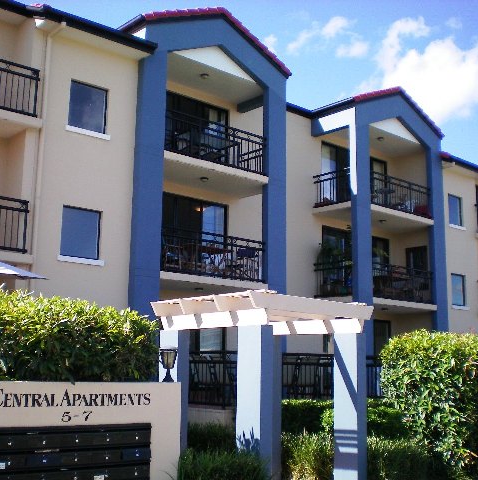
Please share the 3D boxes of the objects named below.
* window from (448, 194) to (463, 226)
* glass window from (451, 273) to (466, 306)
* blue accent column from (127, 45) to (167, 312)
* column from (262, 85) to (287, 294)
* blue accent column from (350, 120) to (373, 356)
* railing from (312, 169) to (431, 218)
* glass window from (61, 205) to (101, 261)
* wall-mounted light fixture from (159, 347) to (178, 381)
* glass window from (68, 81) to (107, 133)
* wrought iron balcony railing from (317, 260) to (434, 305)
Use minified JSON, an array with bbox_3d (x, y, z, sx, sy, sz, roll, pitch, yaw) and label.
[{"bbox_3d":[7.565,-1.014,24.538,0.862,1.058,0.098,9,-13,-41],"label":"window"},{"bbox_3d":[7.531,1.718,24.067,0.862,1.058,0.098,9,-13,-41],"label":"glass window"},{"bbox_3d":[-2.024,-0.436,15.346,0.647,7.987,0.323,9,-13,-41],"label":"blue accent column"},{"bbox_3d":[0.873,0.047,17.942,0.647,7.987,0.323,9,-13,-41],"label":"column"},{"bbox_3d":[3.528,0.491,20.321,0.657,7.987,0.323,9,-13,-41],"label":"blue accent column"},{"bbox_3d":[4.307,-1.231,22.539,3.675,1.058,2.107,9,-13,-41],"label":"railing"},{"bbox_3d":[-3.227,-0.131,14.434,0.892,1.029,0.098,9,-13,-41],"label":"glass window"},{"bbox_3d":[-0.722,1.276,7.200,0.185,0.370,0.185,9,-13,-41],"label":"wall-mounted light fixture"},{"bbox_3d":[-3.183,-2.804,14.905,0.882,1.009,0.098,9,-13,-41],"label":"glass window"},{"bbox_3d":[4.273,1.473,22.073,3.675,1.058,2.107,9,-13,-41],"label":"wrought iron balcony railing"}]

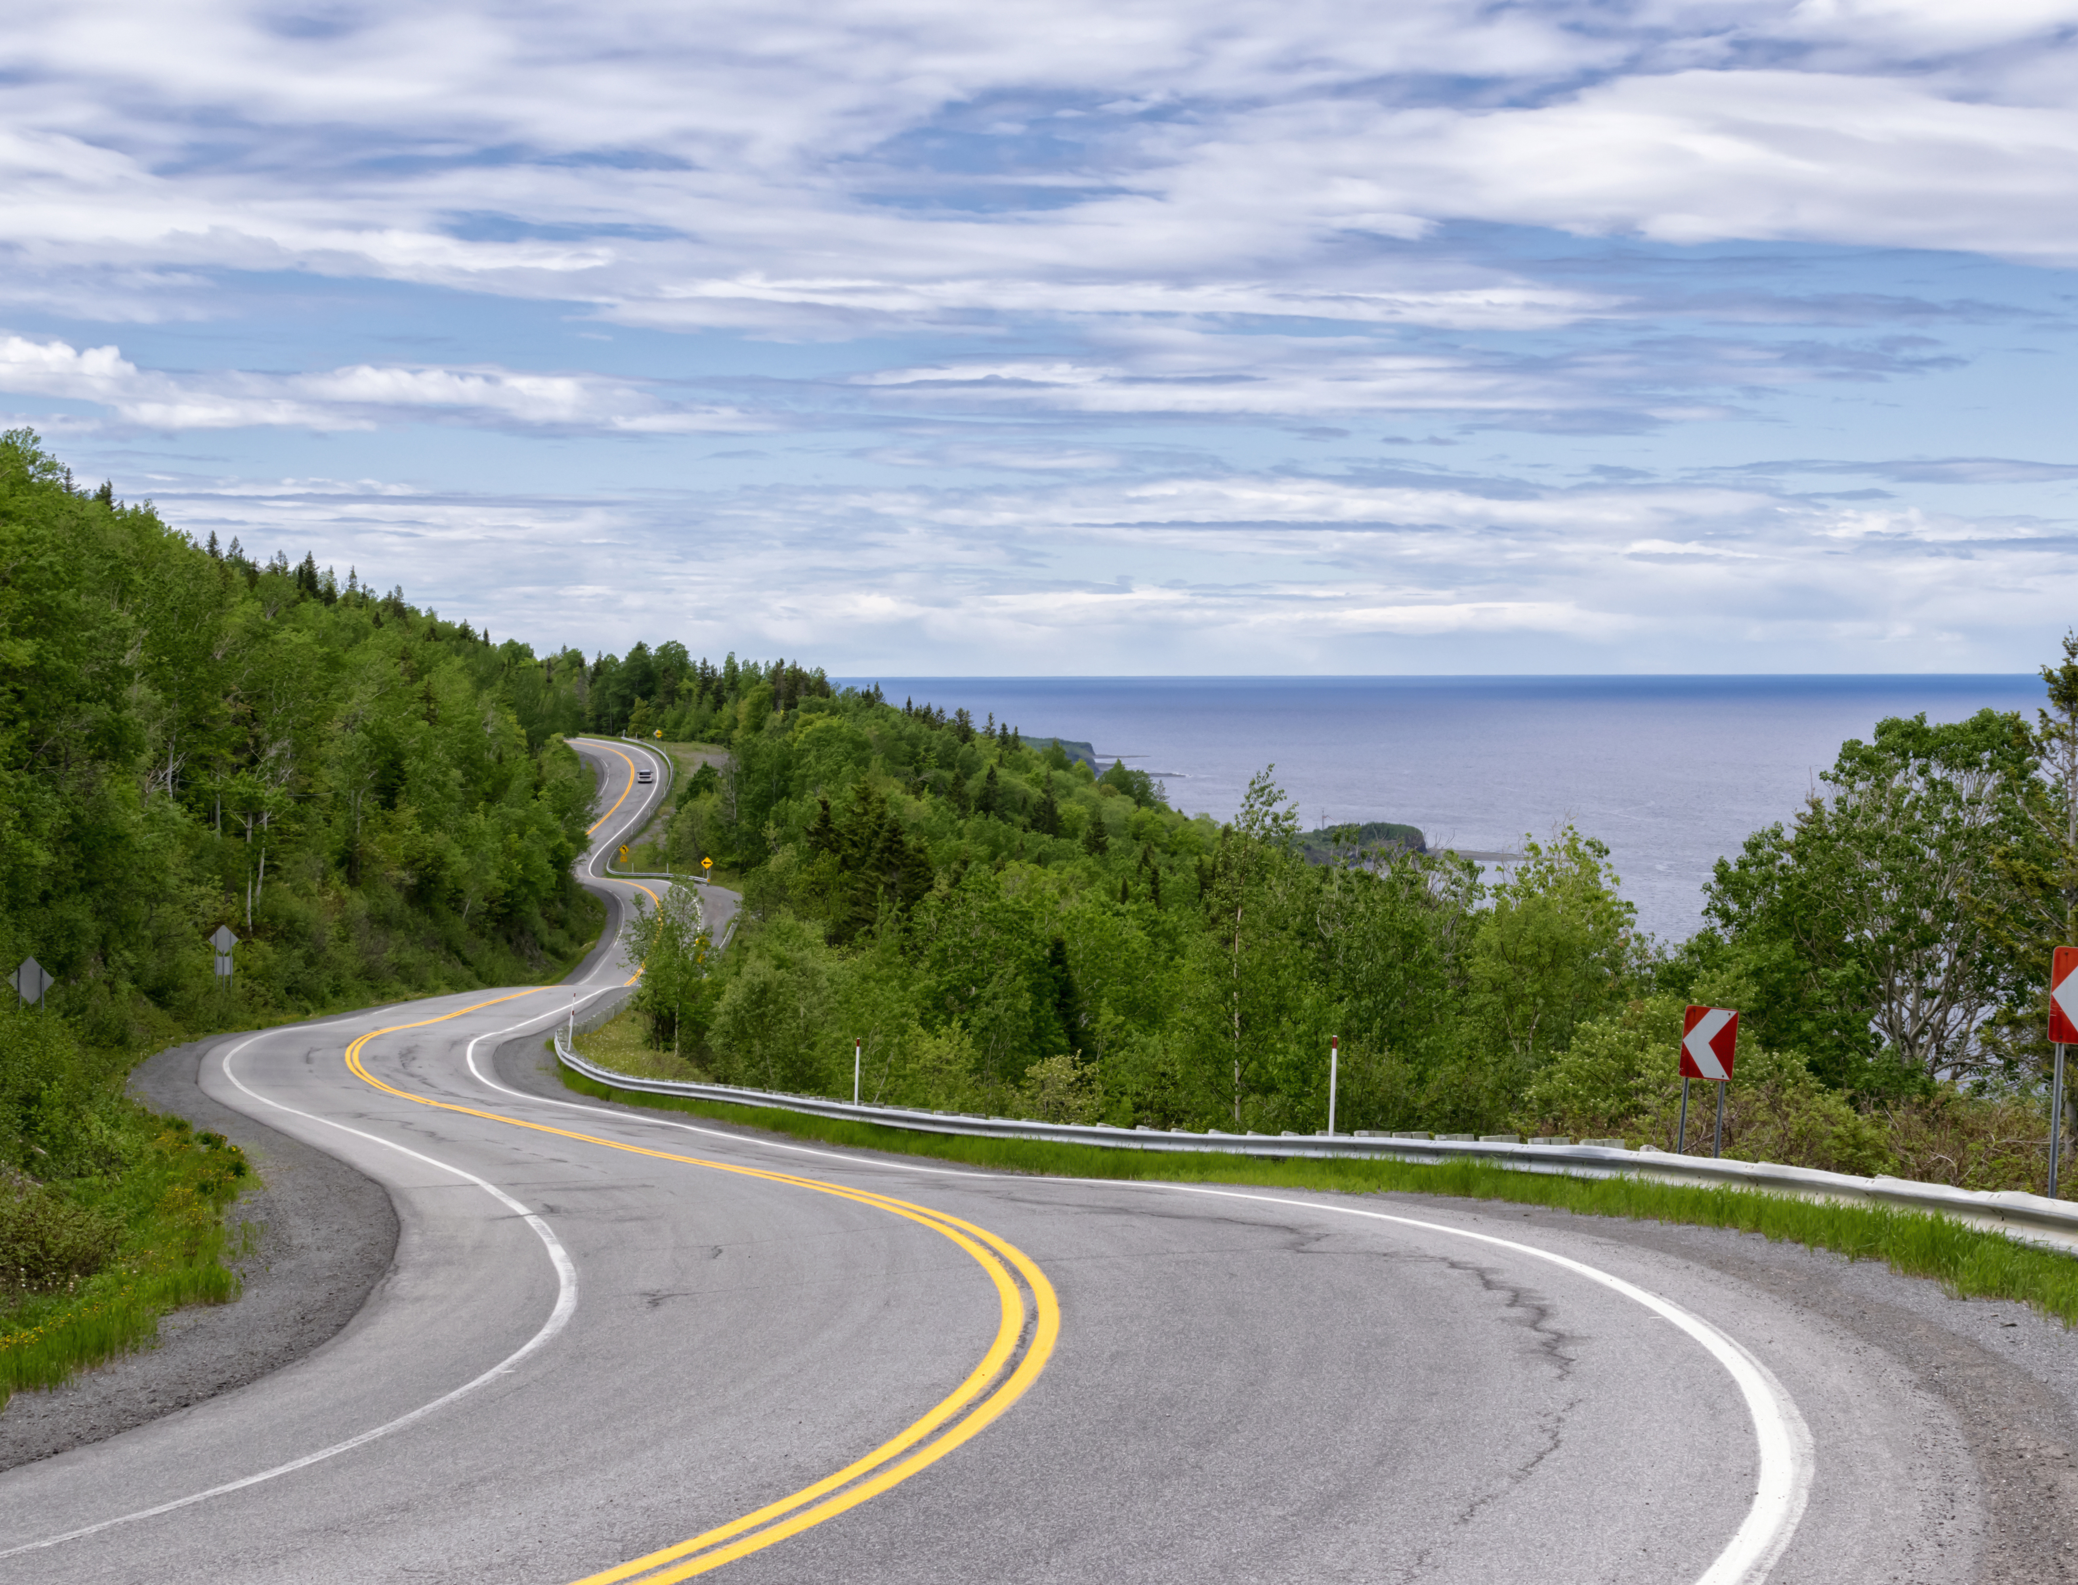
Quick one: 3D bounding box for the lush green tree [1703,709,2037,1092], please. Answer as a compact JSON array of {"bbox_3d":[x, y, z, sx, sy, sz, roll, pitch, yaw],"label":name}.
[{"bbox_3d":[9.860,1.543,47.000,4.000,5.100,3.900,0,2,0],"label":"lush green tree"}]

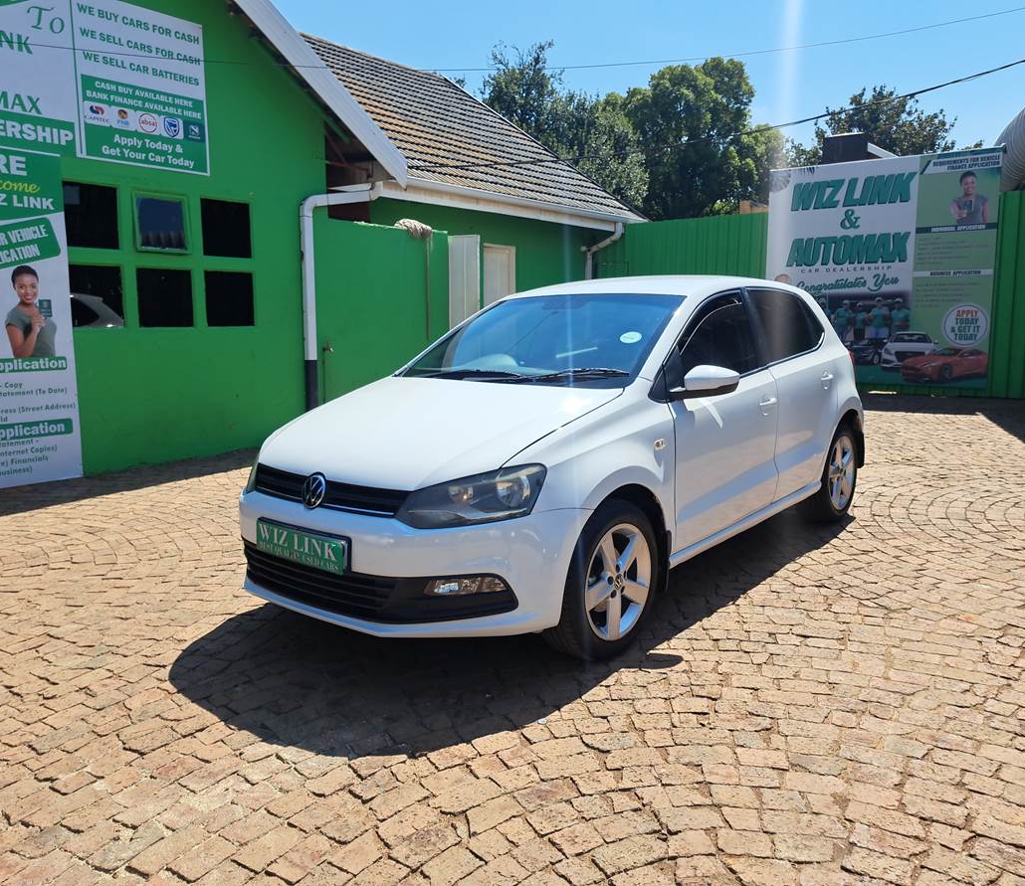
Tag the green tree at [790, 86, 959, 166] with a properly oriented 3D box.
[{"bbox_3d":[10.543,-6.489,24.318,5.130,7.800,5.130,3,9,23],"label":"green tree"}]

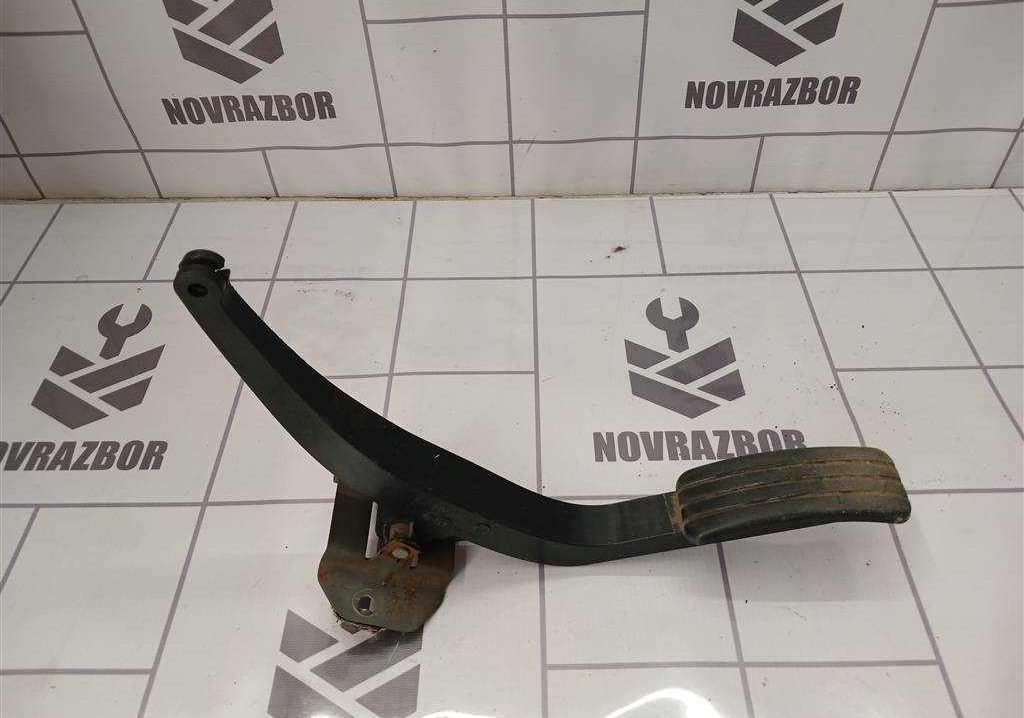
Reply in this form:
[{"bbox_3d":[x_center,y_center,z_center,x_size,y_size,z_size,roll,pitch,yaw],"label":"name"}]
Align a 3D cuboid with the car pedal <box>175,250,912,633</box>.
[{"bbox_3d":[0.018,0.067,0.384,0.342,0.224,0.064,12,46,-12],"label":"car pedal"}]

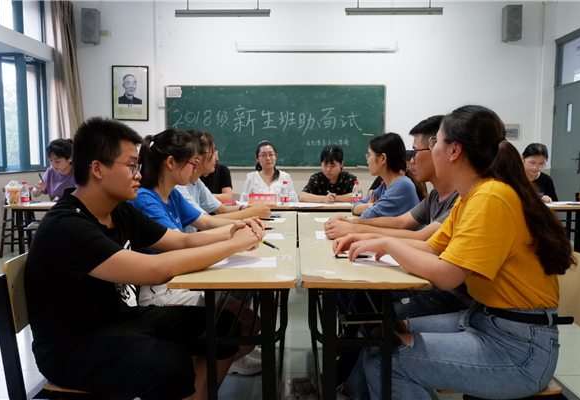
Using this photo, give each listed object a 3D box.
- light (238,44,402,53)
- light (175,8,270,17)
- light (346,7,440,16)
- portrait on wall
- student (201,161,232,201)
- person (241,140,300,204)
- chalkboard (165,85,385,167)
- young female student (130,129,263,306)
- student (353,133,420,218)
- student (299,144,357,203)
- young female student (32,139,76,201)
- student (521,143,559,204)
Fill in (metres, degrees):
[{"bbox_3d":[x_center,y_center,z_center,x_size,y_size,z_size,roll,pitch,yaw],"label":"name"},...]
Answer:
[{"bbox_3d":[0.384,-2.114,6.743,2.232,0.100,0.110,0,6,1],"label":"light"},{"bbox_3d":[-0.862,-2.392,6.192,1.224,0.100,0.130,0,6,1],"label":"light"},{"bbox_3d":[1.332,-2.395,6.150,1.240,0.100,0.140,0,5,1],"label":"light"},{"bbox_3d":[-2.259,-1.513,6.853,0.525,0.787,0.030,0,6,1],"label":"portrait on wall"},{"bbox_3d":[-0.760,0.103,4.282,0.500,1.300,0.600,0,6,1],"label":"student"},{"bbox_3d":[-0.185,0.115,4.176,0.500,1.270,0.660,0,5,1],"label":"person"},{"bbox_3d":[-0.204,-1.066,6.950,3.171,1.185,0.060,0,5,1],"label":"chalkboard"},{"bbox_3d":[-0.450,0.316,2.263,0.680,1.280,0.560,-1,6,-6],"label":"young female student"},{"bbox_3d":[0.600,0.241,2.852,0.640,1.260,0.480,0,5,1],"label":"student"},{"bbox_3d":[0.320,0.143,4.235,0.520,1.230,0.600,0,6,1],"label":"student"},{"bbox_3d":[-1.866,0.128,4.027,0.550,1.280,0.660,1,5,11],"label":"young female student"},{"bbox_3d":[2.049,0.143,4.078,0.500,1.240,0.660,0,5,1],"label":"student"}]

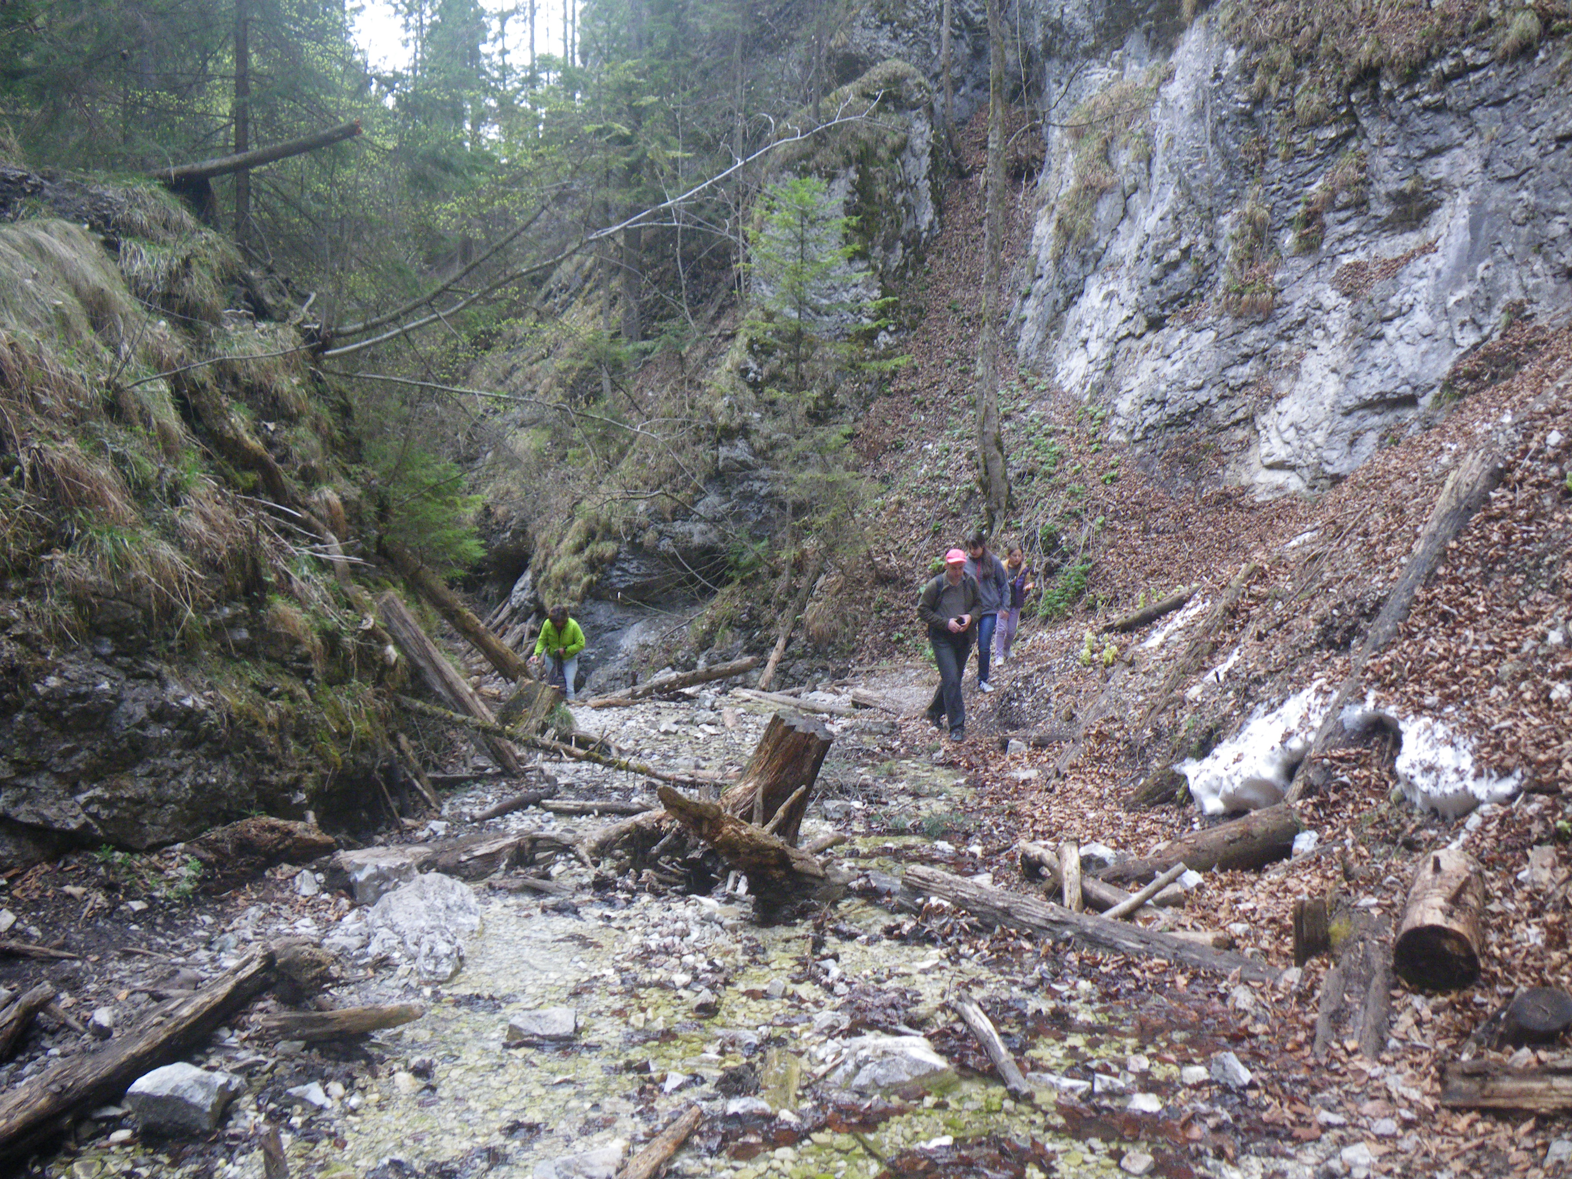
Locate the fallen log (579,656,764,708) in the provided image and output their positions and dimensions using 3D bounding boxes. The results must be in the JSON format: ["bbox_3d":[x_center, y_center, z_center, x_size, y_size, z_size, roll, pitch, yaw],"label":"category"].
[{"bbox_3d":[-1.522,1.269,17.300,2.400,0.220,0.240,-11,0,-5],"label":"fallen log"}]

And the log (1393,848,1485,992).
[{"bbox_3d":[2.390,1.165,4.611,0.290,0.290,0.740,0,12,31],"label":"log"}]

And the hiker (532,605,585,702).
[{"bbox_3d":[-3.118,0.921,17.500,0.660,1.470,0.480,1,-1,-7],"label":"hiker"}]

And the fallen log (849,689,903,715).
[{"bbox_3d":[1.008,1.273,14.400,0.250,0.220,0.700,2,3,-41],"label":"fallen log"}]

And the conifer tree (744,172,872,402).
[{"bbox_3d":[0.330,-4.567,19.500,1.900,3.600,1.900,1,-1,0],"label":"conifer tree"}]

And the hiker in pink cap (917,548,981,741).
[{"bbox_3d":[1.459,0.495,11.400,0.570,1.730,0.500,1,-1,0],"label":"hiker in pink cap"}]

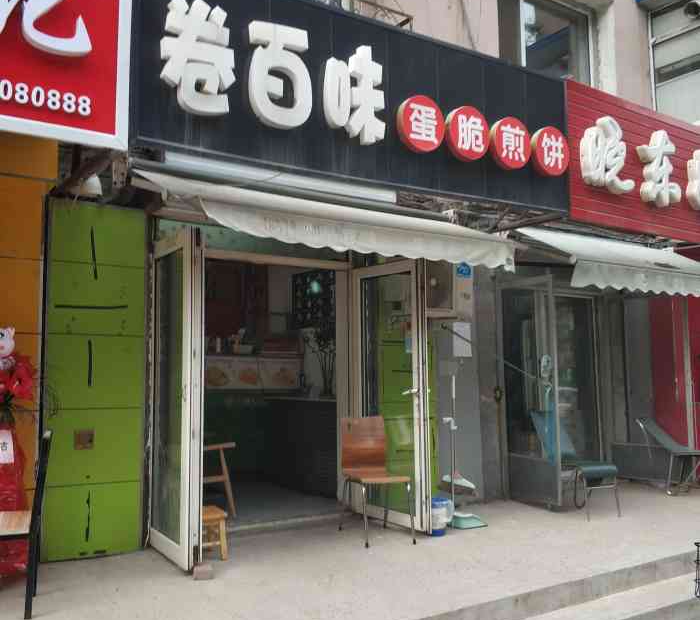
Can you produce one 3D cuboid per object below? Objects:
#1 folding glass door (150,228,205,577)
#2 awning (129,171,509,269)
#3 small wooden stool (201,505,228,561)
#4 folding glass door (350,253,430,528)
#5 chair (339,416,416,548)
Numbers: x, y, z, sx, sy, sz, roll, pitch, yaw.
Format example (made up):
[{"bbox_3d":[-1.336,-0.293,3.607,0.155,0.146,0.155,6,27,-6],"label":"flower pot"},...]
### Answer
[{"bbox_3d":[-1.122,0.539,4.709,0.100,2.040,0.840,3,-7,-31],"label":"folding glass door"},{"bbox_3d":[-0.081,-0.703,5.615,3.060,0.640,0.860,3,-7,-34],"label":"awning"},{"bbox_3d":[-0.943,1.436,4.649,0.260,0.280,0.280,3,-7,-34],"label":"small wooden stool"},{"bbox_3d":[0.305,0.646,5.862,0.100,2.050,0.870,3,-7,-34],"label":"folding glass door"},{"bbox_3d":[0.183,1.212,5.264,0.390,0.830,0.580,1,-6,-16],"label":"chair"}]

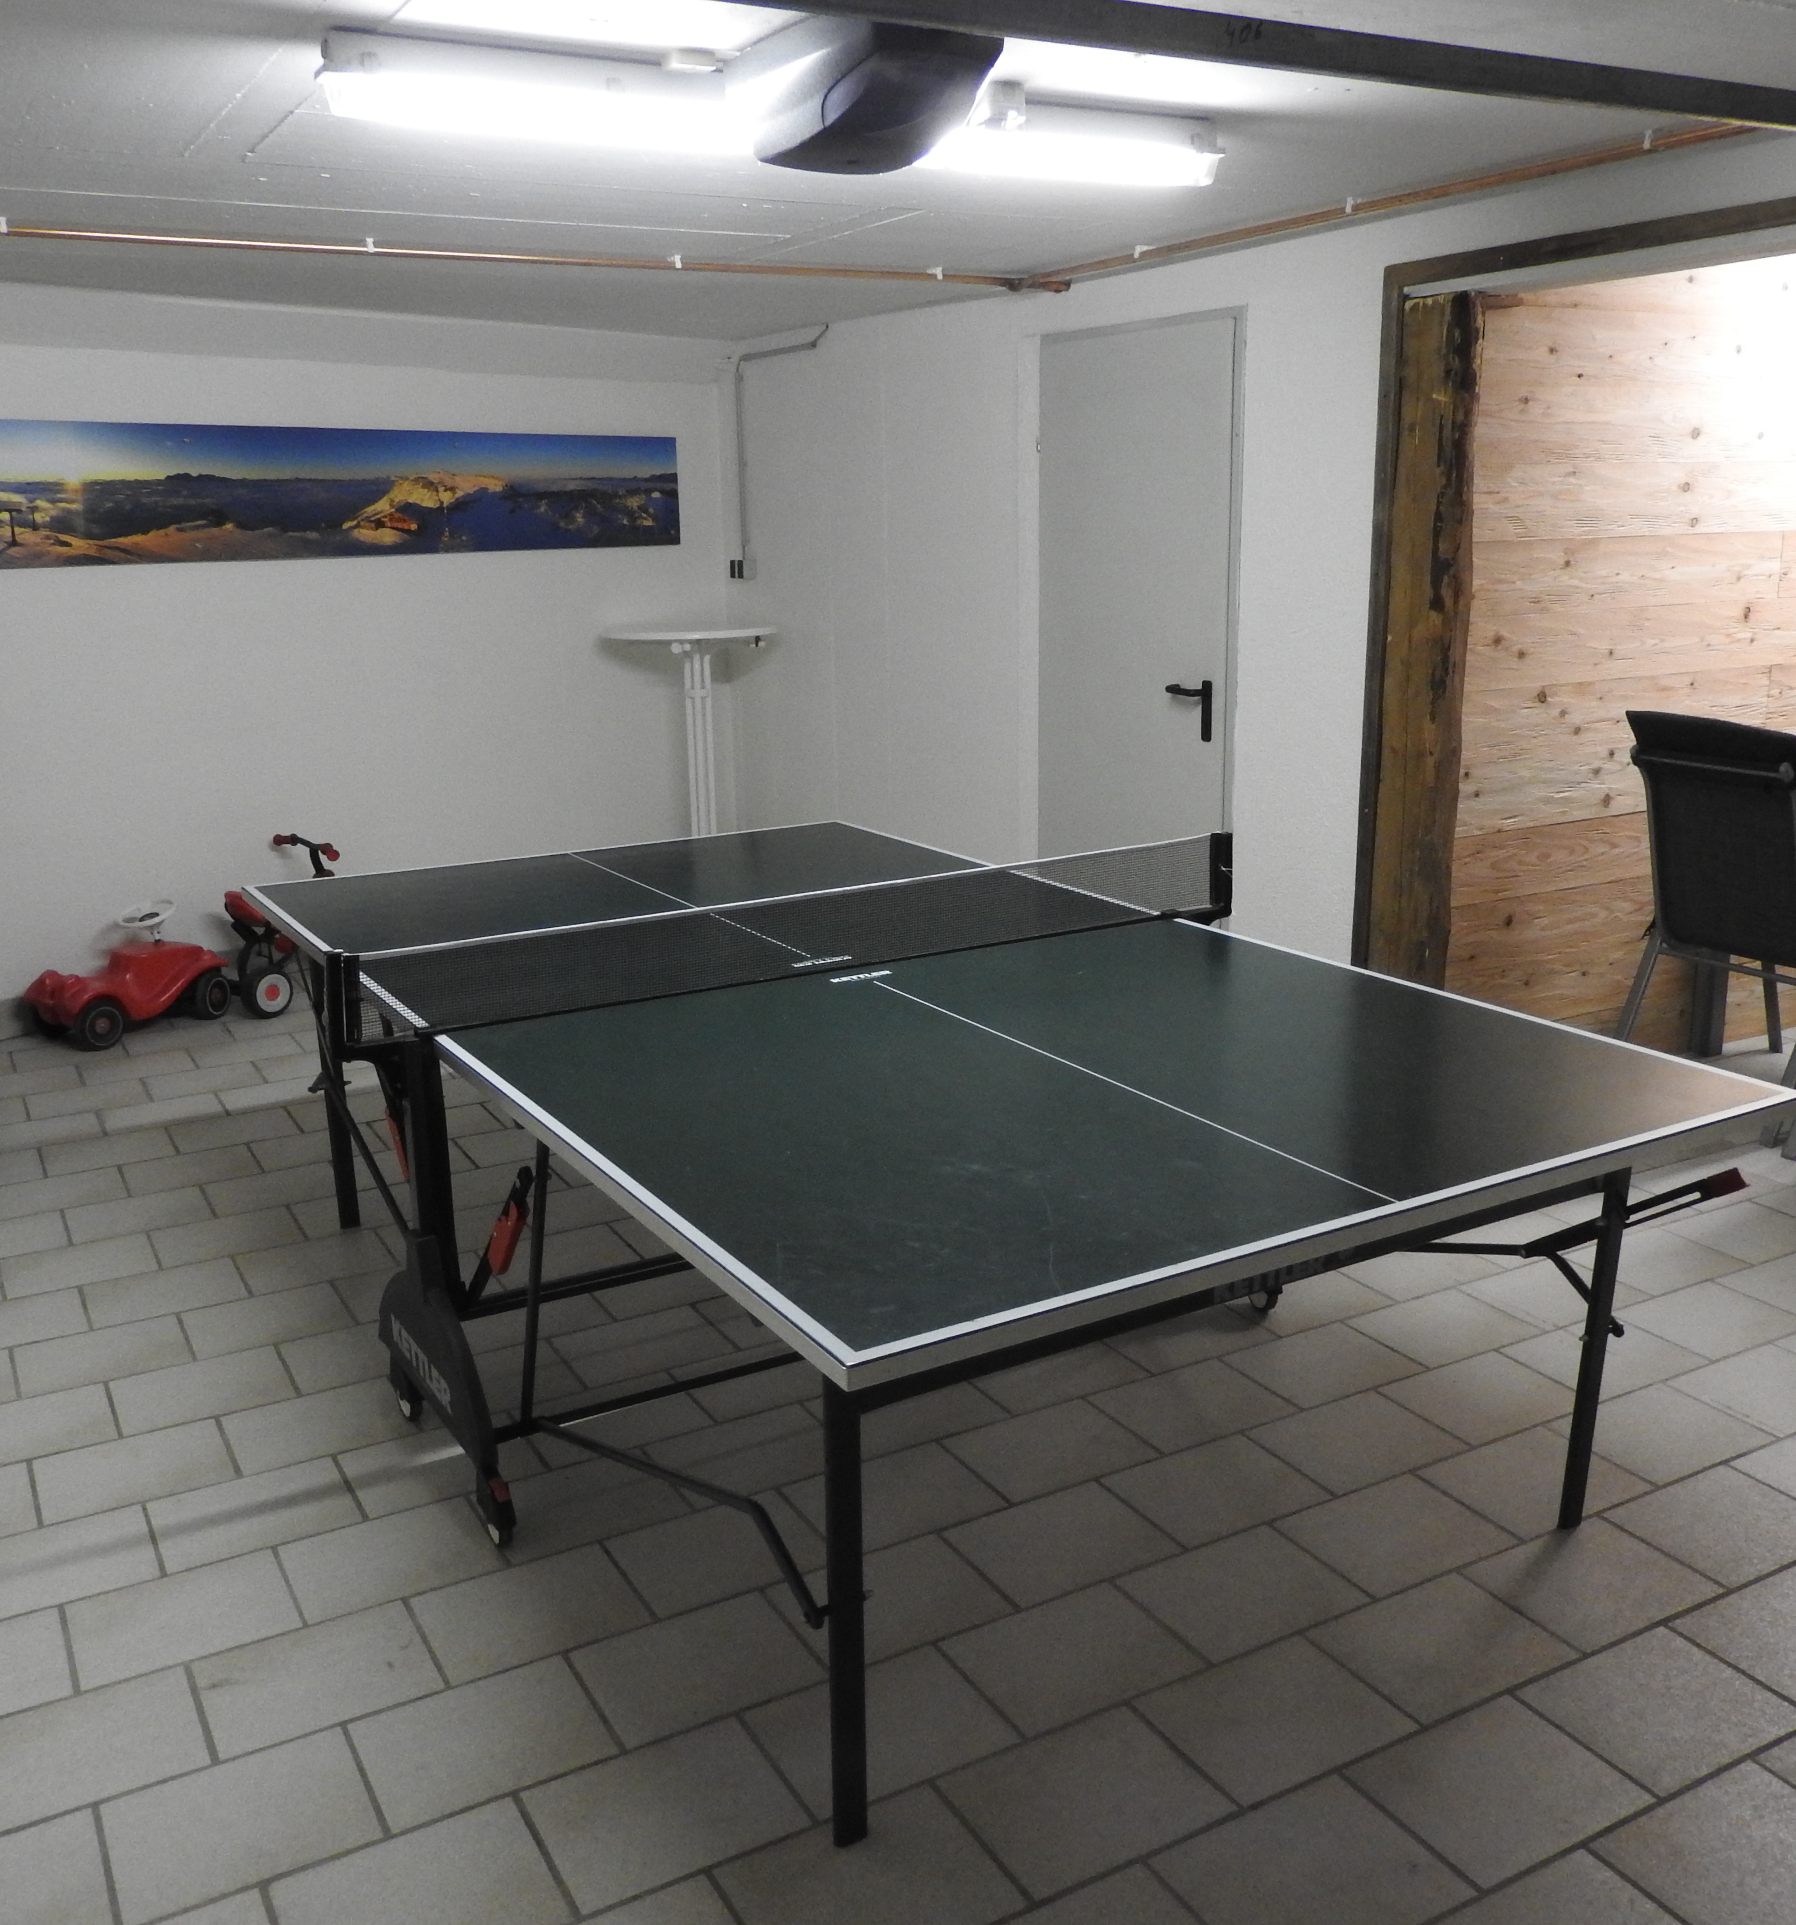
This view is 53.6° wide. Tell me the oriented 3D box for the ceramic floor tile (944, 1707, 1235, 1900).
[{"bbox_3d":[0.236,1.042,2.214,0.298,0.010,0.225,-8,16,-28],"label":"ceramic floor tile"}]

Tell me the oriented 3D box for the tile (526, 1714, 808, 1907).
[{"bbox_3d":[-0.288,1.046,2.191,0.297,0.012,0.234,-8,16,-28],"label":"tile"}]

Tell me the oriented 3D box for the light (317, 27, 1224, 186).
[{"bbox_3d":[-0.133,-1.380,2.913,1.575,0.103,0.100,-7,16,-25],"label":"light"}]

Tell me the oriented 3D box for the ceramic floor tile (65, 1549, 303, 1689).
[{"bbox_3d":[-1.045,0.960,2.598,0.299,0.010,0.236,-8,16,-28],"label":"ceramic floor tile"}]

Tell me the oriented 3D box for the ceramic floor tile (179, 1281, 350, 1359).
[{"bbox_3d":[-1.259,0.717,3.551,0.297,0.012,0.234,-8,16,-28],"label":"ceramic floor tile"}]

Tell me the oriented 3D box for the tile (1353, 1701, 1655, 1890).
[{"bbox_3d":[0.752,1.033,2.225,0.298,0.010,0.225,-8,16,-28],"label":"tile"}]

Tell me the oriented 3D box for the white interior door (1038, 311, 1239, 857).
[{"bbox_3d":[0.701,-0.820,5.345,0.060,2.060,0.872,-10,17,-33],"label":"white interior door"}]

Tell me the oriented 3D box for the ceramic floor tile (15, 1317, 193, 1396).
[{"bbox_3d":[-1.522,0.756,3.409,0.297,0.012,0.234,-8,16,-28],"label":"ceramic floor tile"}]

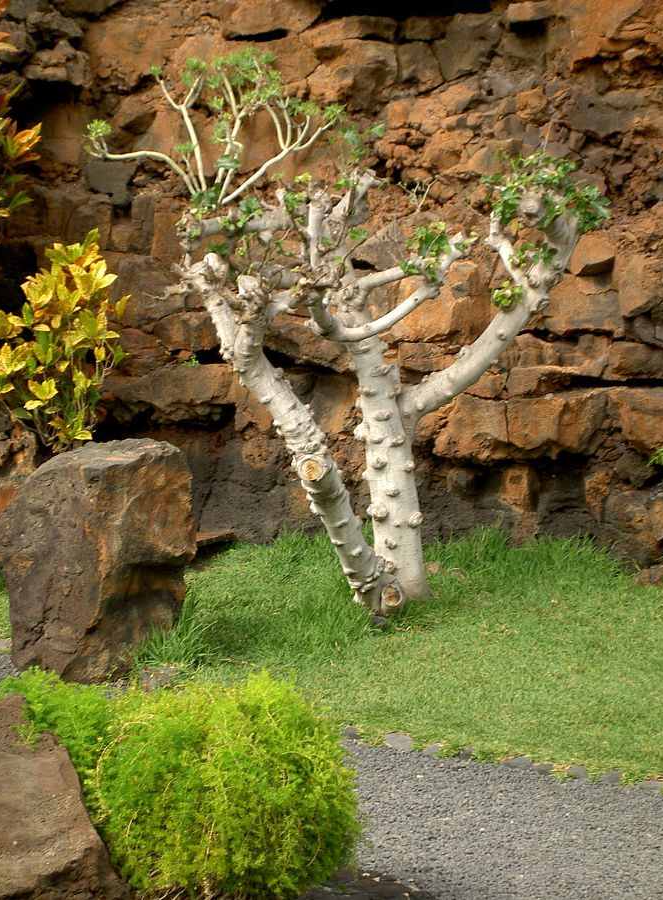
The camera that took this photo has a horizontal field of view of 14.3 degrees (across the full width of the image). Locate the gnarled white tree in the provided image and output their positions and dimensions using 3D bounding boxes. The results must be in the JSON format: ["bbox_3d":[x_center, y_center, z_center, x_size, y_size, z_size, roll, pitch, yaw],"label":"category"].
[{"bbox_3d":[0.071,-0.488,11.100,2.193,2.369,1.600,0,5,0],"label":"gnarled white tree"}]

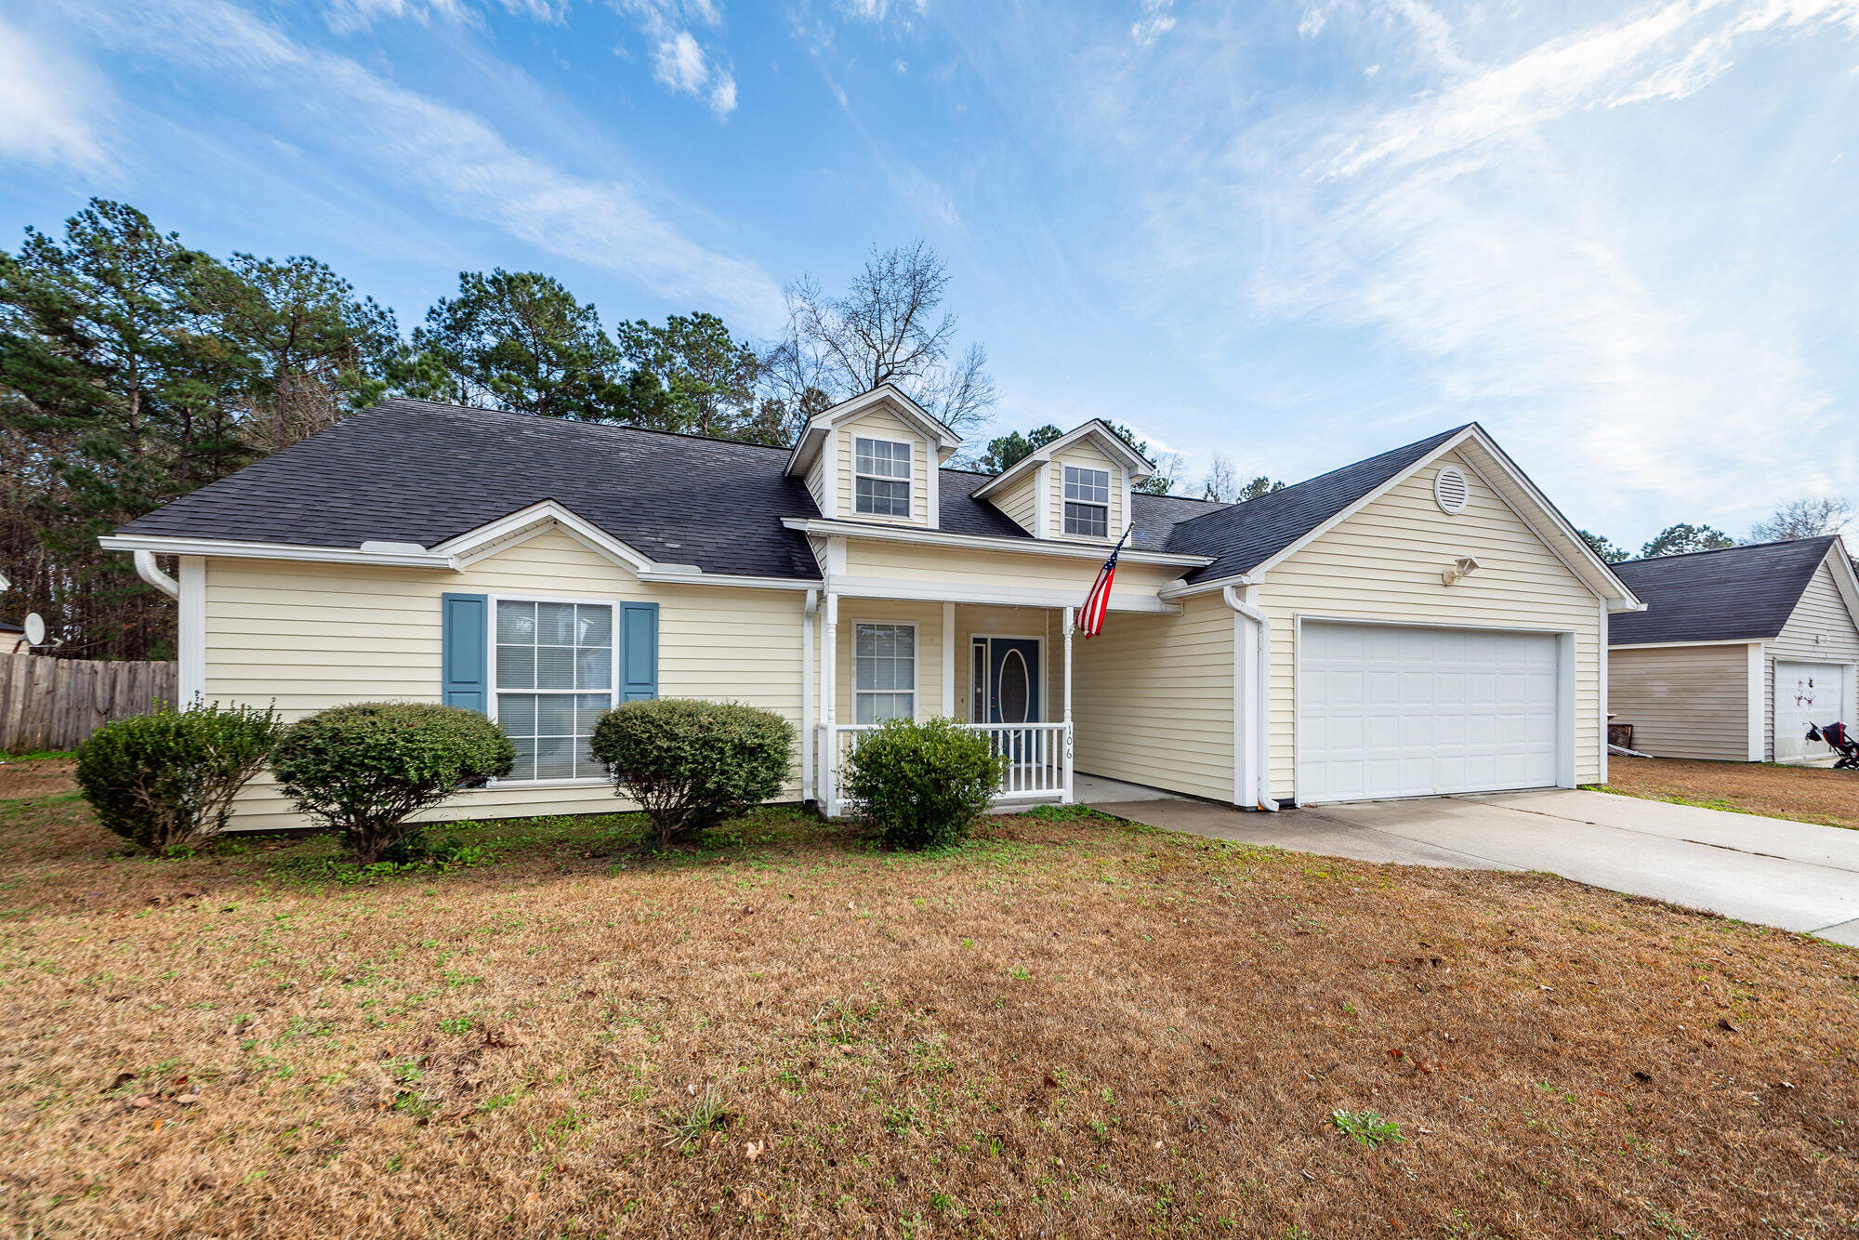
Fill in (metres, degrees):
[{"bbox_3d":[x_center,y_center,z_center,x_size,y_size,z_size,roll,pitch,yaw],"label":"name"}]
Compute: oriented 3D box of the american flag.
[{"bbox_3d":[1.779,-0.391,6.300,0.420,1.100,0.600,1,-4,-17],"label":"american flag"}]

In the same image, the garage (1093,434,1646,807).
[{"bbox_3d":[5.659,0.049,10.126,6.650,4.550,5.600,1,-4,-17],"label":"garage"}]

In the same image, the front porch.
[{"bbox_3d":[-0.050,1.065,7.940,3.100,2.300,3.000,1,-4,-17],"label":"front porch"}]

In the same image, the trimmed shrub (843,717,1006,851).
[{"bbox_3d":[-0.042,1.361,5.250,1.368,1.065,1.368,1,-4,-17],"label":"trimmed shrub"}]

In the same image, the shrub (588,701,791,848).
[{"bbox_3d":[-1.933,1.238,5.150,1.574,1.168,1.574,1,-4,-17],"label":"shrub"}]

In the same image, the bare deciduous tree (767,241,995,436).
[{"bbox_3d":[-1.727,-5.339,22.000,7.600,16.078,7.400,1,-4,-17],"label":"bare deciduous tree"}]

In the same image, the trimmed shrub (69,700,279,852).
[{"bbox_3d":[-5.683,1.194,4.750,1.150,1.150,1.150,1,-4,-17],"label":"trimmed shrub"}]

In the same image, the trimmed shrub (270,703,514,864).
[{"bbox_3d":[-4.076,1.227,4.800,1.420,1.168,1.420,1,-4,-17],"label":"trimmed shrub"}]

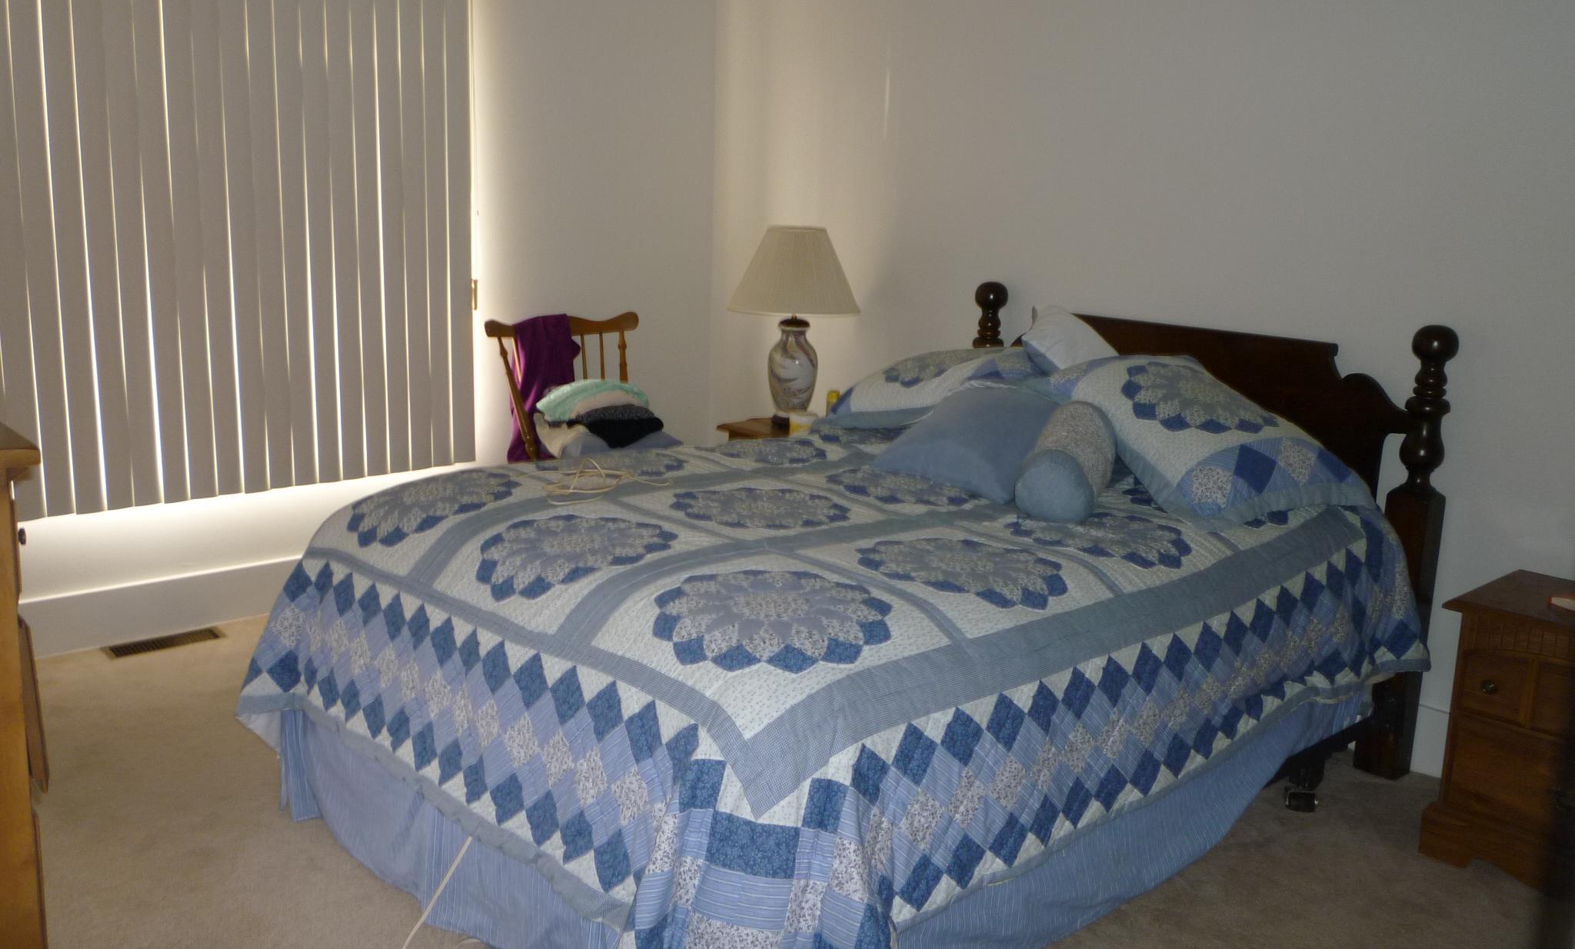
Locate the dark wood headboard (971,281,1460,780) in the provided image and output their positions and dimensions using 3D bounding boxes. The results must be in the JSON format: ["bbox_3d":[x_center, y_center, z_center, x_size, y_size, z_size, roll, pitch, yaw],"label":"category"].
[{"bbox_3d":[1.090,0.078,3.777,0.100,1.145,1.500,-9,16,-41],"label":"dark wood headboard"}]

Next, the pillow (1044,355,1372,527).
[{"bbox_3d":[0.994,-0.108,3.179,0.520,0.180,0.680,-6,33,-26],"label":"pillow"}]

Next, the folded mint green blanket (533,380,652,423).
[{"bbox_3d":[-0.610,-0.227,4.128,0.340,0.115,0.240,-9,16,-40],"label":"folded mint green blanket"}]

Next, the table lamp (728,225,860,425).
[{"bbox_3d":[0.023,-0.508,4.598,0.460,0.683,0.460,0,12,-5],"label":"table lamp"}]

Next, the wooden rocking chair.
[{"bbox_3d":[-0.503,0.046,4.068,0.600,1.000,0.760,-8,16,-39],"label":"wooden rocking chair"}]

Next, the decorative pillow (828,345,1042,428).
[{"bbox_3d":[0.469,-0.261,3.880,0.660,0.170,0.500,-5,10,36],"label":"decorative pillow"}]

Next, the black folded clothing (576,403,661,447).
[{"bbox_3d":[-0.494,-0.139,3.879,0.250,0.110,0.230,-7,15,-34],"label":"black folded clothing"}]

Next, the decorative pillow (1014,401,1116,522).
[{"bbox_3d":[0.652,-0.032,3.066,0.170,0.170,0.413,6,17,19],"label":"decorative pillow"}]

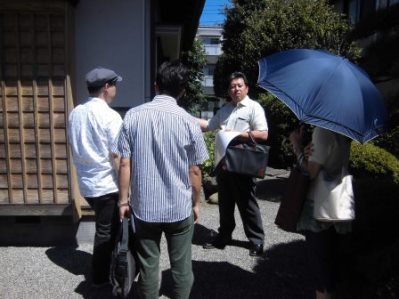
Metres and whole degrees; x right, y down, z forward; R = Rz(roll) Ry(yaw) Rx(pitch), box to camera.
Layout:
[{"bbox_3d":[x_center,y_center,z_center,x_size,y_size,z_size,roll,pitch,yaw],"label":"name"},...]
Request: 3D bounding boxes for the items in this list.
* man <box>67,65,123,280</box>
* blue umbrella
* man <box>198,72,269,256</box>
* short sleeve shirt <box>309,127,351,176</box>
[{"bbox_3d":[-0.790,0.220,2.330,0.500,1.680,0.380,4,6,37],"label":"man"},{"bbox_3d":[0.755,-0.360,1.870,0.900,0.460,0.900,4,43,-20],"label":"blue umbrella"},{"bbox_3d":[0.310,0.150,2.840,0.720,1.710,0.500,2,6,21],"label":"man"},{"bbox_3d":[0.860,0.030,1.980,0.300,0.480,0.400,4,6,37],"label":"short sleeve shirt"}]

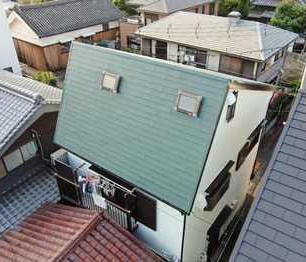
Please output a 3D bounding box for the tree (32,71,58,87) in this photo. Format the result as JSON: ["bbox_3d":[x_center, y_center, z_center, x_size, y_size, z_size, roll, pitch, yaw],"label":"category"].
[{"bbox_3d":[-8.800,-4.000,24.200,2.100,2.200,2.000,0,29,0],"label":"tree"}]

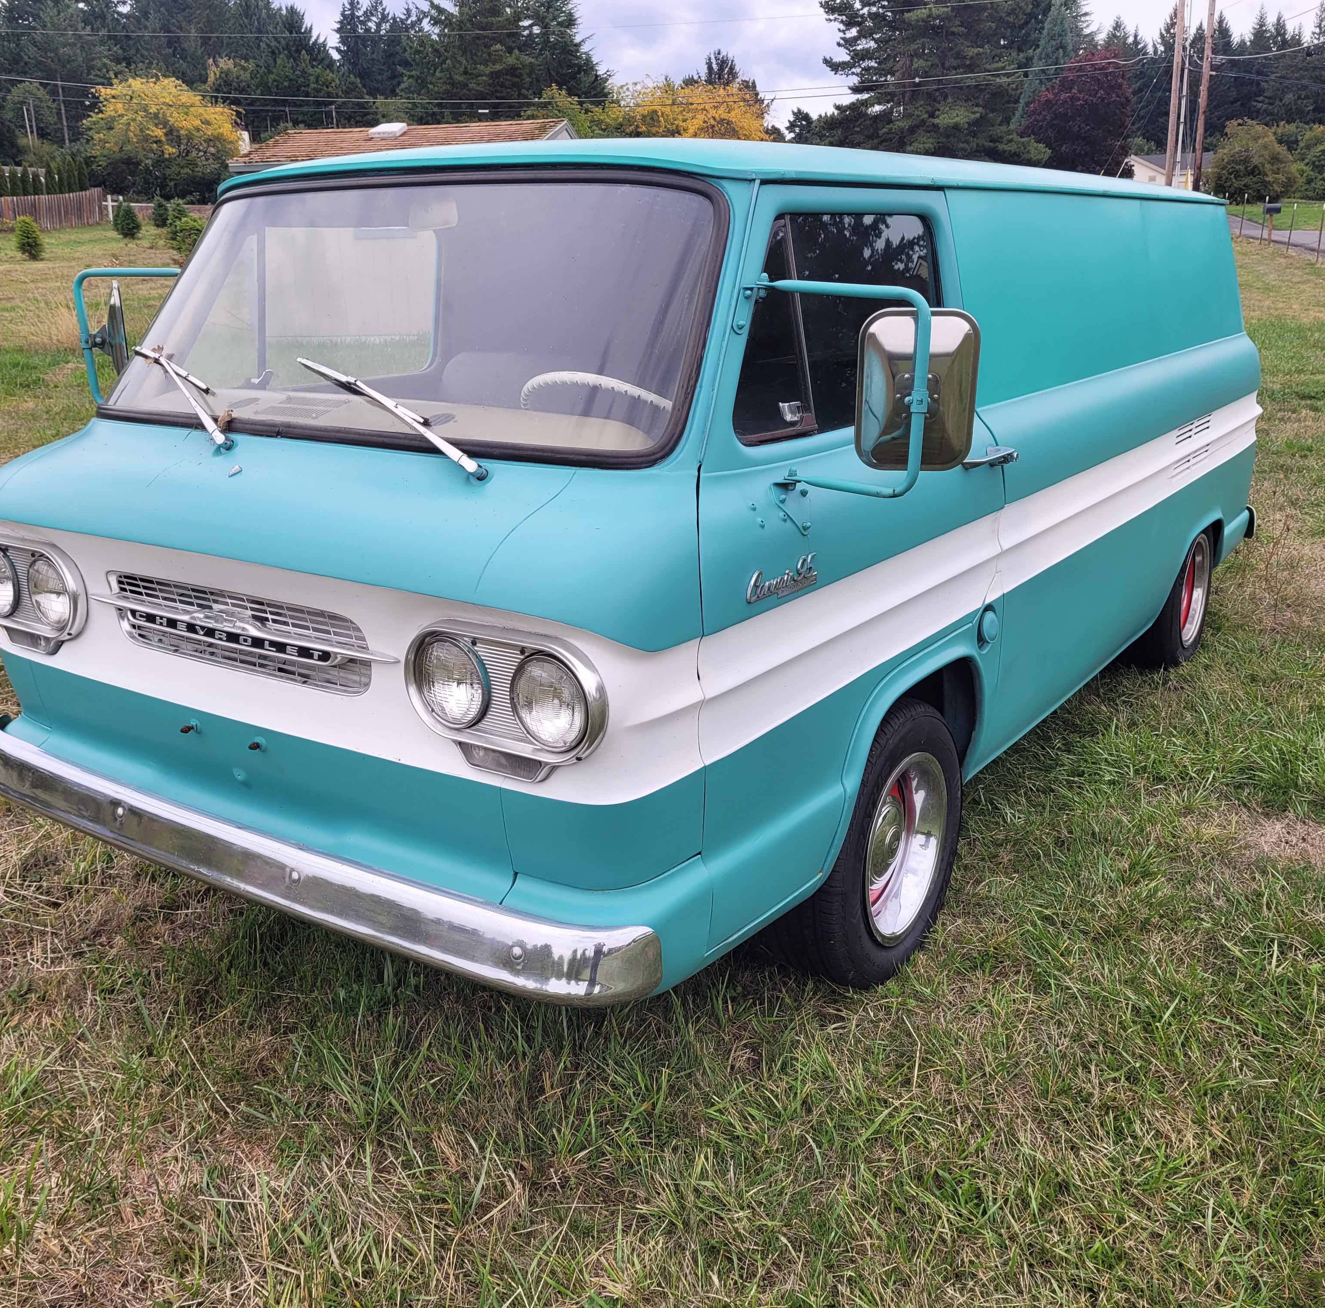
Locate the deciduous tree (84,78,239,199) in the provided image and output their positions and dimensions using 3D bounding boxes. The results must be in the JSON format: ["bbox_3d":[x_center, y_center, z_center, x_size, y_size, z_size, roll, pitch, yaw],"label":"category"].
[{"bbox_3d":[-29.853,-30.175,77.032,9.249,7.151,9.249,-6,17,-19],"label":"deciduous tree"}]

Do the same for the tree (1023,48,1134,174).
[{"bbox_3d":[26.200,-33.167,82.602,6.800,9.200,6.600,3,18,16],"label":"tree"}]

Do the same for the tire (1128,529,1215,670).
[{"bbox_3d":[1.797,-0.237,4.673,0.220,0.620,0.620,10,21,33],"label":"tire"}]

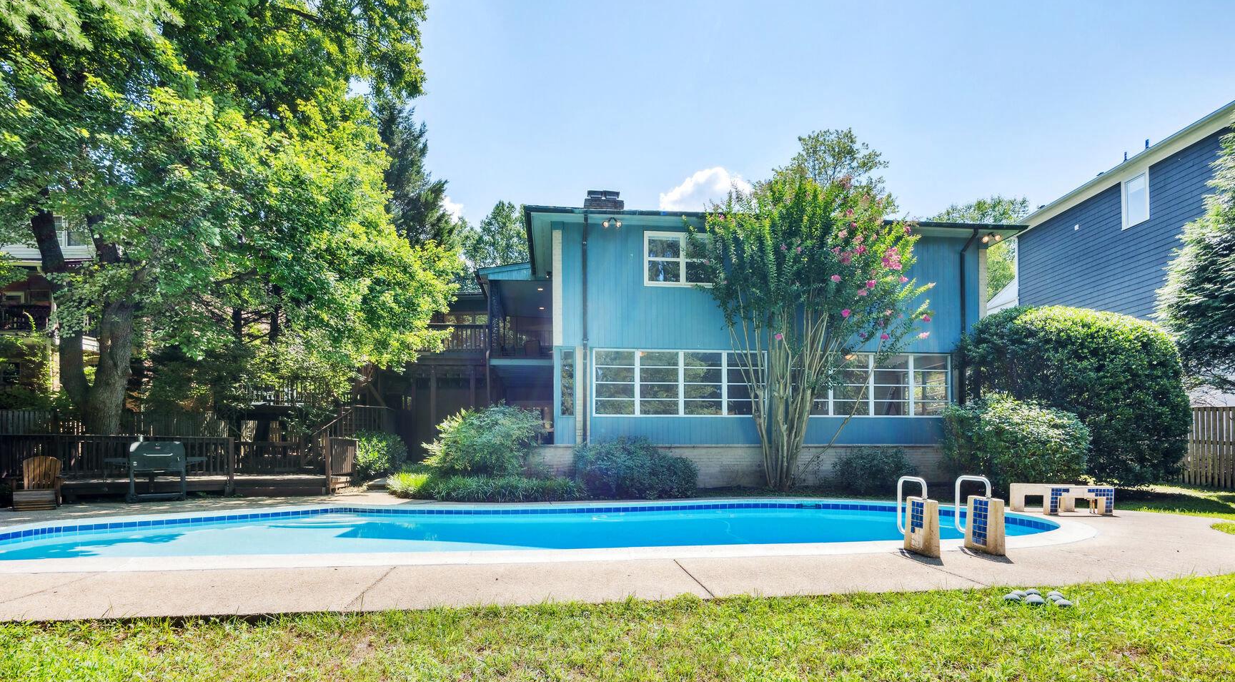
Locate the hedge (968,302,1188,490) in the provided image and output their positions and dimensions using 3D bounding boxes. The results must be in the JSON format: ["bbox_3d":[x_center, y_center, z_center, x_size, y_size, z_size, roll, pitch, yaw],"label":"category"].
[{"bbox_3d":[11.456,1.355,12.900,4.900,4.400,3.400,1,-6,-6],"label":"hedge"}]

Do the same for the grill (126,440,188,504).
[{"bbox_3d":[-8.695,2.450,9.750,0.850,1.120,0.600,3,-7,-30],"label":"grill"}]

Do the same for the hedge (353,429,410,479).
[{"bbox_3d":[-6.078,2.946,13.200,1.300,1.250,1.250,1,-6,-6],"label":"hedge"}]

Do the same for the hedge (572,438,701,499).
[{"bbox_3d":[0.364,2.570,10.500,2.500,1.200,1.650,1,-6,-6],"label":"hedge"}]

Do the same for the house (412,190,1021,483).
[{"bbox_3d":[1.900,0.200,16.000,14.500,7.100,9.000,1,-6,-6],"label":"house"}]

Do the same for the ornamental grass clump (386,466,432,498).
[{"bbox_3d":[-4.201,2.840,10.300,0.900,0.430,0.850,0,-6,-5],"label":"ornamental grass clump"}]

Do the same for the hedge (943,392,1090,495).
[{"bbox_3d":[8.918,2.254,11.500,2.900,2.150,2.100,1,-6,-6],"label":"hedge"}]

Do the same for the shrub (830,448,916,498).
[{"bbox_3d":[5.616,2.819,11.300,1.750,0.950,1.300,1,-6,-6],"label":"shrub"}]

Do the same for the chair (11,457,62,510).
[{"bbox_3d":[-9.878,2.410,8.800,0.740,0.880,0.850,4,-7,-31],"label":"chair"}]

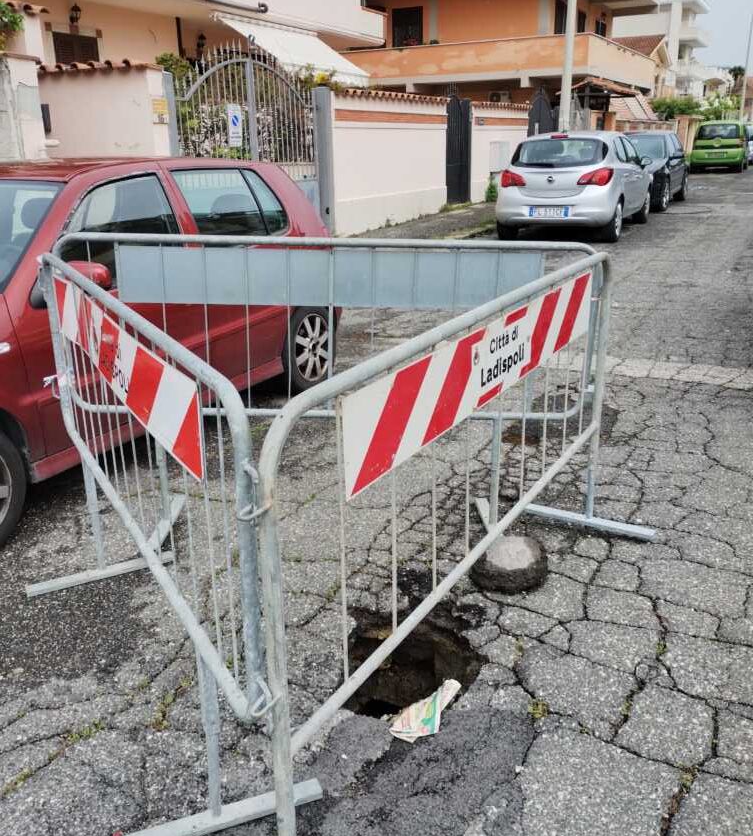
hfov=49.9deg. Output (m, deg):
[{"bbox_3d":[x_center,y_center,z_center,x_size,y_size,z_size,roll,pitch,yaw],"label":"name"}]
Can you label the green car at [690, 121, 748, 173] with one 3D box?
[{"bbox_3d":[11.829,-9.302,27.803,1.710,1.730,3.950,8,21,24],"label":"green car"}]

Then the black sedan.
[{"bbox_3d":[5.248,-5.026,16.328,1.750,1.450,4.200,9,21,26],"label":"black sedan"}]

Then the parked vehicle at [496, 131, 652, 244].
[{"bbox_3d":[3.177,-3.627,12.385,1.760,1.480,4.020,8,21,25],"label":"parked vehicle"}]

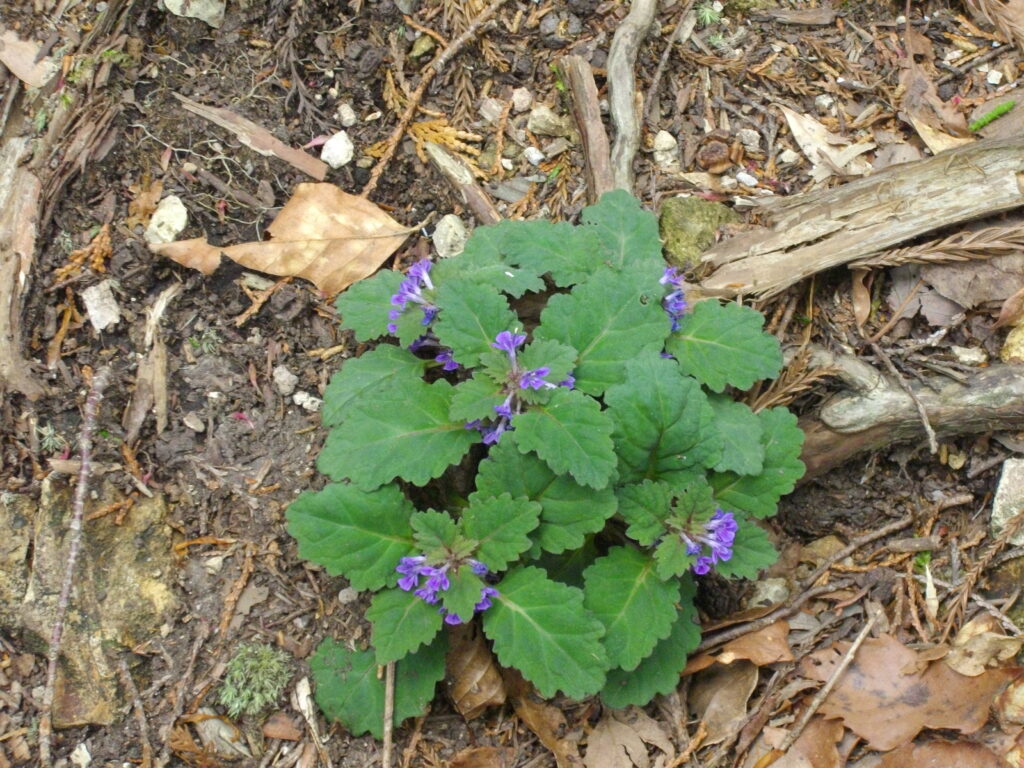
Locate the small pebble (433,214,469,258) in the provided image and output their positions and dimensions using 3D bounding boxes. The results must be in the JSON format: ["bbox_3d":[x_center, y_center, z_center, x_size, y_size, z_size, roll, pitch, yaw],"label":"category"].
[{"bbox_3d":[-0.020,-0.049,0.921,0.011,0.009,0.016,9,63,5],"label":"small pebble"}]

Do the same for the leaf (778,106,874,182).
[{"bbox_3d":[0.128,-0.098,1.120,0.027,0.013,0.045,-37,64,-22],"label":"leaf"}]

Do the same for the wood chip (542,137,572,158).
[{"bbox_3d":[0.017,-0.087,1.008,0.009,0.003,0.004,-28,61,-17],"label":"wood chip"}]

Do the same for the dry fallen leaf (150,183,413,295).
[{"bbox_3d":[-0.076,-0.049,0.914,0.085,0.016,0.036,-4,63,-2],"label":"dry fallen leaf"}]

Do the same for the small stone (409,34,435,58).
[{"bbox_3d":[-0.031,-0.117,0.958,0.010,0.005,0.007,-36,68,-17],"label":"small stone"}]

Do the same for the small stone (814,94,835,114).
[{"bbox_3d":[0.108,-0.096,0.947,0.006,0.004,0.007,0,63,0],"label":"small stone"}]

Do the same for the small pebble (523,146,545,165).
[{"bbox_3d":[0.009,-0.093,1.121,0.010,0.005,0.006,38,64,23],"label":"small pebble"}]

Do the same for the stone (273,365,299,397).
[{"bbox_3d":[-0.087,-0.001,1.058,0.009,0.007,0.012,-10,57,-7],"label":"stone"}]

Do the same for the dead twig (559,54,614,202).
[{"bbox_3d":[0.025,-0.086,0.940,0.010,0.008,0.063,-10,63,-5],"label":"dead twig"}]

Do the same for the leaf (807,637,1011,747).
[{"bbox_3d":[0.122,0.094,0.845,0.063,0.012,0.035,0,63,0],"label":"leaf"}]

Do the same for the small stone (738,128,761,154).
[{"bbox_3d":[0.097,-0.100,1.124,0.010,0.006,0.010,0,56,0],"label":"small stone"}]

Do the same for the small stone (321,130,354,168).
[{"bbox_3d":[-0.071,-0.095,1.120,0.013,0.009,0.016,0,56,0],"label":"small stone"}]

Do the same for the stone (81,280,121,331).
[{"bbox_3d":[-0.136,-0.025,0.909,0.011,0.008,0.016,-14,63,-7],"label":"stone"}]

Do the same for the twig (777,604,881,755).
[{"bbox_3d":[0.097,0.091,0.844,0.003,0.004,0.054,30,66,14],"label":"twig"}]

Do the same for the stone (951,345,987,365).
[{"bbox_3d":[0.150,-0.009,0.901,0.011,0.006,0.006,2,63,1],"label":"stone"}]

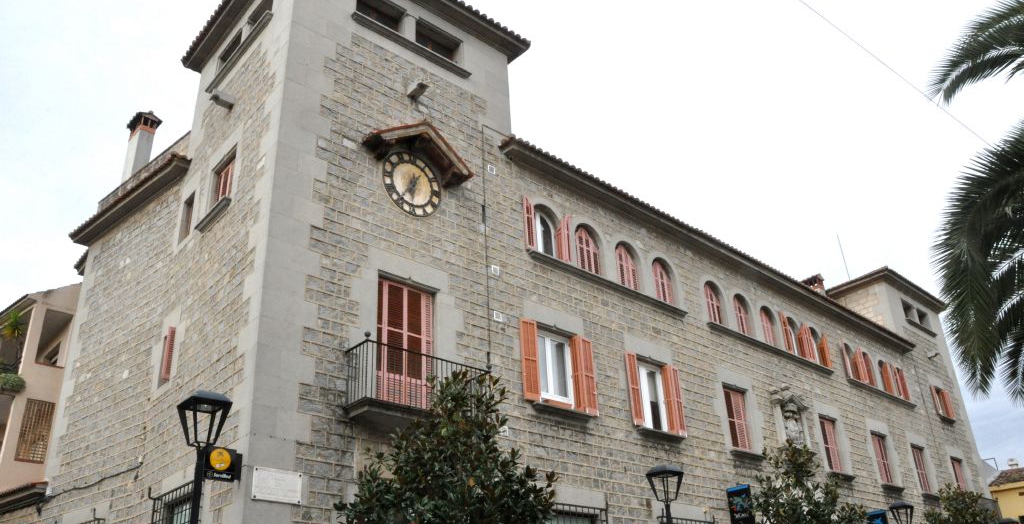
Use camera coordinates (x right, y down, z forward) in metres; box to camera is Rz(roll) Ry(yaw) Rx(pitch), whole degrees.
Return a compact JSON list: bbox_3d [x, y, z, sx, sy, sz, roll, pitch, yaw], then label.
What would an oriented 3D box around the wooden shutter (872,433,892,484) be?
[{"bbox_3d":[11.876,6.419,24.814,1.030,1.607,0.082,21,-36,-37],"label":"wooden shutter"}]

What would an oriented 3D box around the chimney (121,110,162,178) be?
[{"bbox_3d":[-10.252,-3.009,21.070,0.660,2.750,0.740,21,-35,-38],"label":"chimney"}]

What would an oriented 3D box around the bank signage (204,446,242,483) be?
[{"bbox_3d":[-4.146,2.904,10.956,0.535,0.469,0.130,20,-35,-39],"label":"bank signage"}]

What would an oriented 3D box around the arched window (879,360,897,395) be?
[{"bbox_3d":[13.377,4.174,27.387,0.880,1.360,0.200,21,-35,-38],"label":"arched window"}]

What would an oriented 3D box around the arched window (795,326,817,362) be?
[{"bbox_3d":[9.618,2.656,24.491,0.845,1.298,0.268,21,-36,-37],"label":"arched window"}]

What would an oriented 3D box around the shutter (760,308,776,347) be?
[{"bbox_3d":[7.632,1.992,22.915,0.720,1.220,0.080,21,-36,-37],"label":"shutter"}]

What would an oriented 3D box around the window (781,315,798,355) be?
[{"bbox_3d":[8.615,2.279,23.672,0.824,1.298,0.268,21,-36,-37],"label":"window"}]

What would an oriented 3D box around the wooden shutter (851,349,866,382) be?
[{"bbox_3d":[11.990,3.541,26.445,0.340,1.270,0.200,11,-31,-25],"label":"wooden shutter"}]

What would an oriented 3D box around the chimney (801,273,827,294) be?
[{"bbox_3d":[10.962,1.078,27.666,0.567,1.143,0.597,21,-36,-37],"label":"chimney"}]

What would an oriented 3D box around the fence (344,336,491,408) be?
[{"bbox_3d":[-1.493,2.063,12.520,2.460,0.950,0.650,21,-35,-38],"label":"fence"}]

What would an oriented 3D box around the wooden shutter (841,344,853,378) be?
[{"bbox_3d":[11.040,3.163,25.249,0.060,1.320,0.450,-19,-31,28],"label":"wooden shutter"}]

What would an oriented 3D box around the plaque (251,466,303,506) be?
[{"bbox_3d":[-3.266,3.140,10.753,0.736,0.438,0.041,21,-36,-37],"label":"plaque"}]

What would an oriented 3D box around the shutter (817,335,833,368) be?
[{"bbox_3d":[9.987,2.831,24.419,0.450,1.240,0.060,21,-35,-38],"label":"shutter"}]

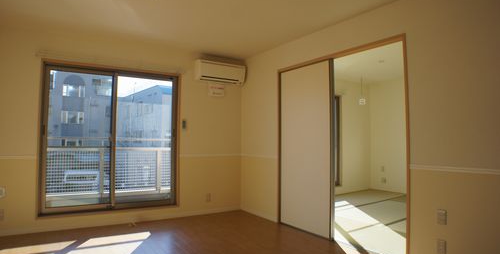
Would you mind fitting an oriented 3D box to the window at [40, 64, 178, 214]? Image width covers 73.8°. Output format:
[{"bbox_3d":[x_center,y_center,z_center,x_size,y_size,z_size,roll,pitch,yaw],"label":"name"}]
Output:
[{"bbox_3d":[-1.727,0.162,4.293,1.650,1.790,0.090,2,-3,-33],"label":"window"}]

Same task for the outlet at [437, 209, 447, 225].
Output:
[{"bbox_3d":[1.528,0.721,2.657,0.011,0.120,0.072,2,-3,-33],"label":"outlet"}]

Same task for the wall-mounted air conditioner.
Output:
[{"bbox_3d":[-0.428,-0.808,5.023,0.790,0.285,0.205,2,-3,-33],"label":"wall-mounted air conditioner"}]

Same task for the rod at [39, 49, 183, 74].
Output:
[{"bbox_3d":[-1.681,-0.810,4.263,1.800,0.055,0.120,2,-3,-33],"label":"rod"}]

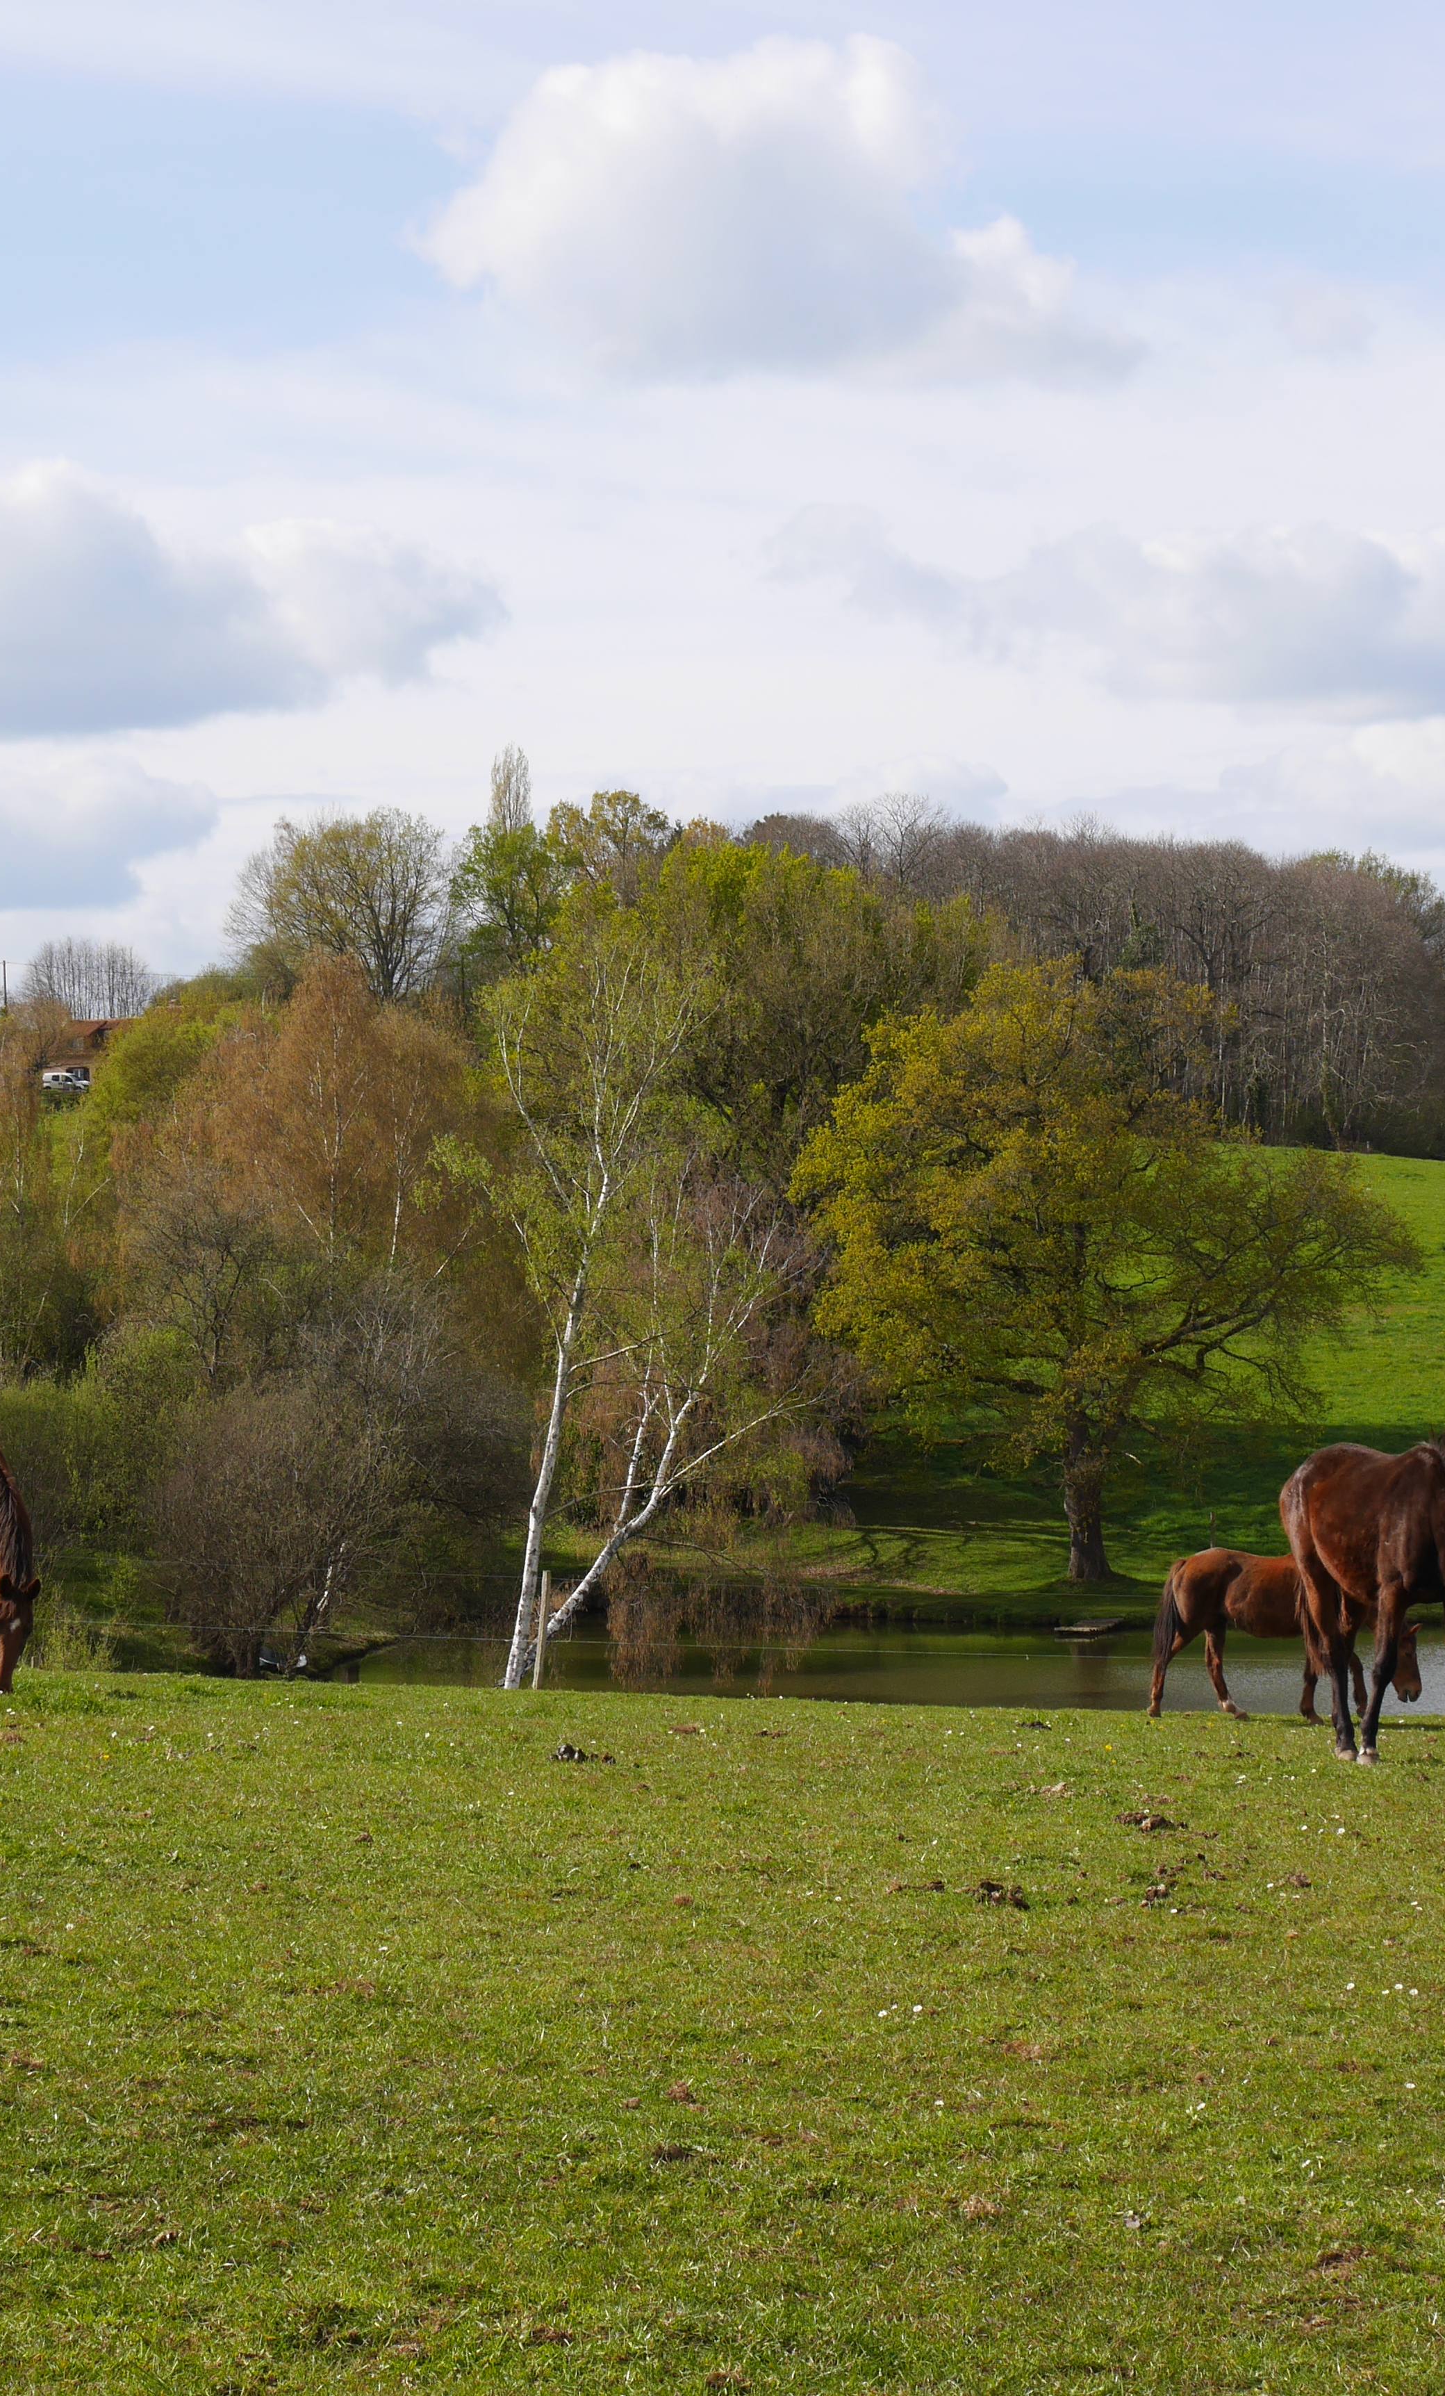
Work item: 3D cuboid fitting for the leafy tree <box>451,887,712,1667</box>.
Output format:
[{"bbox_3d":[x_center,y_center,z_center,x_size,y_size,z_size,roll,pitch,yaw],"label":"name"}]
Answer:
[{"bbox_3d":[-1.395,1.043,54.000,2.900,8.200,2.800,0,-1,0],"label":"leafy tree"}]

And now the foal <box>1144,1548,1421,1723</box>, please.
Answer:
[{"bbox_3d":[4.779,3.727,44.000,2.300,1.508,0.560,0,0,13],"label":"foal"}]

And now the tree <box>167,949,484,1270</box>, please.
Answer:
[{"bbox_3d":[-7.562,1.030,97.000,6.200,11.200,6.000,0,-1,0],"label":"tree"}]

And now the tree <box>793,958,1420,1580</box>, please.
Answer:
[{"bbox_3d":[9.293,1.720,125.000,15.147,15.024,13.632,0,0,0],"label":"tree"}]

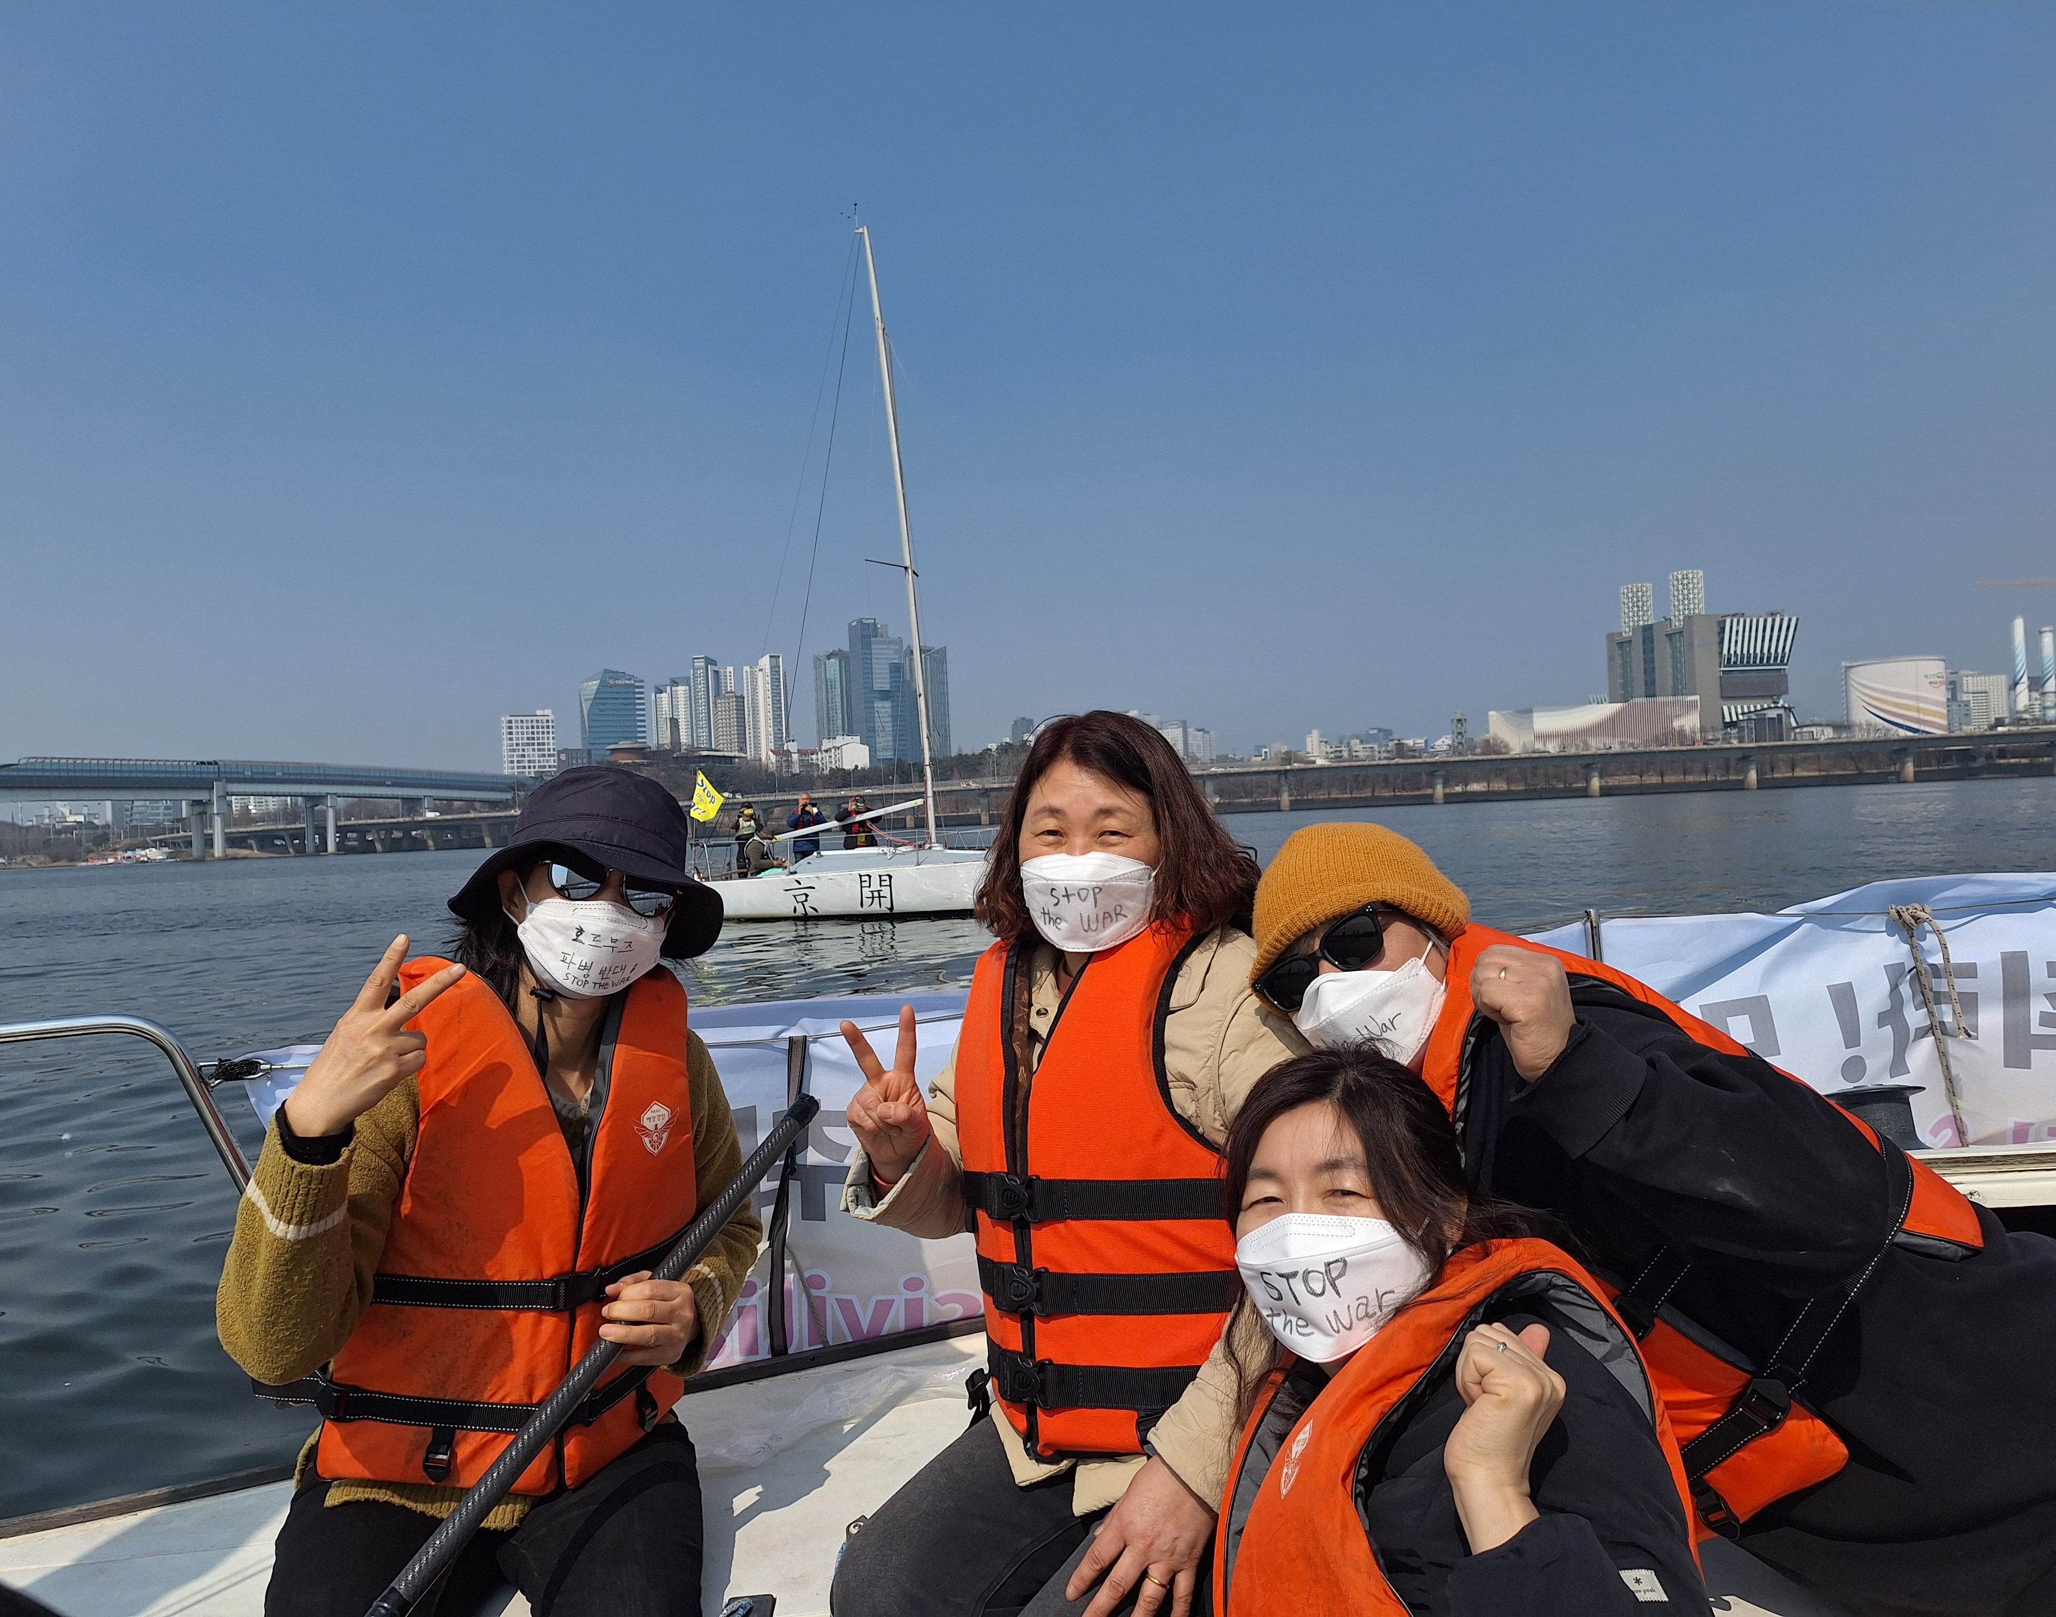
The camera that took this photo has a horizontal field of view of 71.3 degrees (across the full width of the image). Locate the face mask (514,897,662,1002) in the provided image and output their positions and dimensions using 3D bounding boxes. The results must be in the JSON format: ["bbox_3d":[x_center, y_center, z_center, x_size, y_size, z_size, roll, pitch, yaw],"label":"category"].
[{"bbox_3d":[-0.401,0.127,1.310,0.140,0.105,0.080,7,7,-28],"label":"face mask"}]

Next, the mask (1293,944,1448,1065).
[{"bbox_3d":[0.320,0.192,1.330,0.140,0.115,0.080,-33,-6,25],"label":"mask"}]

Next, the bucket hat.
[{"bbox_3d":[-0.427,0.048,1.390,0.270,0.165,0.290,8,2,-28],"label":"bucket hat"}]

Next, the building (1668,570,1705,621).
[{"bbox_3d":[216.349,-68.248,470.000,12.000,20.000,12.000,-3,0,24],"label":"building"}]

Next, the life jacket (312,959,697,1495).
[{"bbox_3d":[-0.555,0.428,1.520,0.390,0.540,0.270,6,-2,-33],"label":"life jacket"}]

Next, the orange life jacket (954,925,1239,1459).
[{"bbox_3d":[0.078,0.372,1.440,0.370,0.510,0.250,-2,-3,33],"label":"orange life jacket"}]

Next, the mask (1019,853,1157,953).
[{"bbox_3d":[0.055,0.086,1.310,0.135,0.100,0.080,2,3,6],"label":"mask"}]

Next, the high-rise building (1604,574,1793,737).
[{"bbox_3d":[268.682,-52.122,572.000,54.000,71.000,42.000,-2,0,-23],"label":"high-rise building"}]

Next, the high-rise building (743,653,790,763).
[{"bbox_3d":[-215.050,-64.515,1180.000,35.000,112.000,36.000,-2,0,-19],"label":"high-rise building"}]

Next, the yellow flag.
[{"bbox_3d":[-5.547,-0.189,24.700,0.600,0.860,0.140,-3,0,-14],"label":"yellow flag"}]

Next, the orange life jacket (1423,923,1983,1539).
[{"bbox_3d":[0.635,0.400,1.390,0.280,0.550,0.400,-51,4,-38],"label":"orange life jacket"}]

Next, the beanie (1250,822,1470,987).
[{"bbox_3d":[0.306,0.082,1.330,0.200,0.155,0.225,-20,7,33],"label":"beanie"}]

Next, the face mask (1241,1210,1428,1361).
[{"bbox_3d":[0.225,0.355,1.060,0.145,0.115,0.085,-11,-13,30],"label":"face mask"}]

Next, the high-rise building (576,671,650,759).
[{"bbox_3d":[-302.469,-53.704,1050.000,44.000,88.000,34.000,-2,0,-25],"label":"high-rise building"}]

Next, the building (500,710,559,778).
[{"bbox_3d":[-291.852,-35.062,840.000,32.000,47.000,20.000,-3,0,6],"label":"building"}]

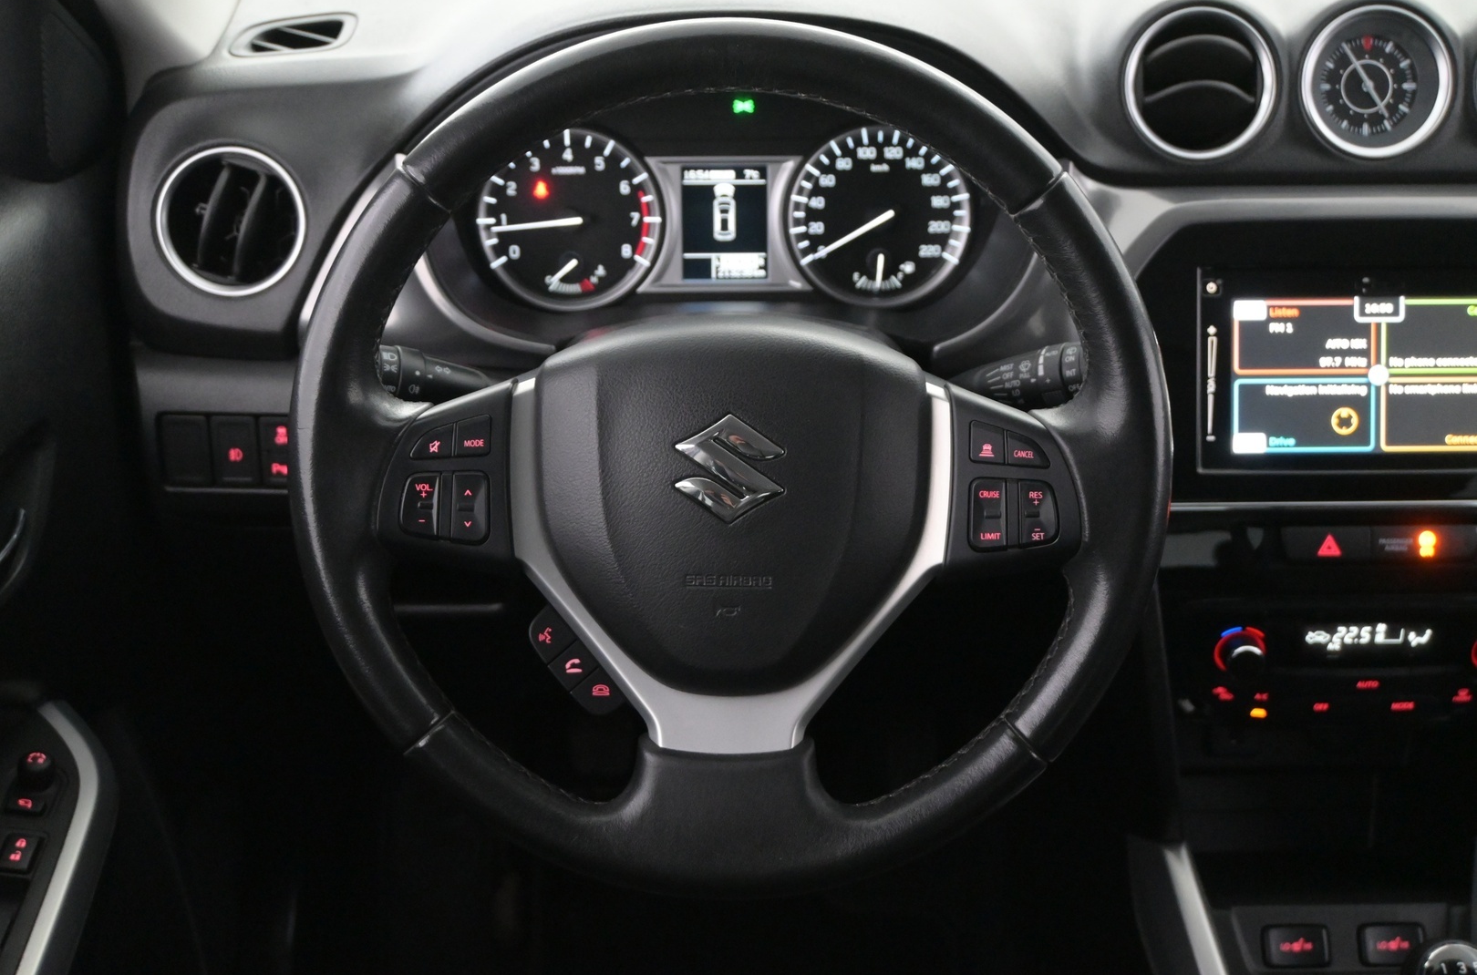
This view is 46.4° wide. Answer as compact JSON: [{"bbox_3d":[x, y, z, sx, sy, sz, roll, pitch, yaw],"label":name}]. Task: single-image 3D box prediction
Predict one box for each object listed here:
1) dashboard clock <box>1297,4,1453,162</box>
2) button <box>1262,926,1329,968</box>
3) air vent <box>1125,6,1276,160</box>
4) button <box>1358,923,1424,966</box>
[{"bbox_3d":[0.344,-0.219,0.930,0.082,0.082,0.030,0,-1,0],"label":"dashboard clock"},{"bbox_3d":[0.304,0.252,0.944,0.037,0.022,0.010,0,-22,0],"label":"button"},{"bbox_3d":[0.248,-0.217,0.925,0.082,0.083,0.020,0,-1,0],"label":"air vent"},{"bbox_3d":[0.356,0.251,0.944,0.036,0.023,0.010,0,-22,0],"label":"button"}]

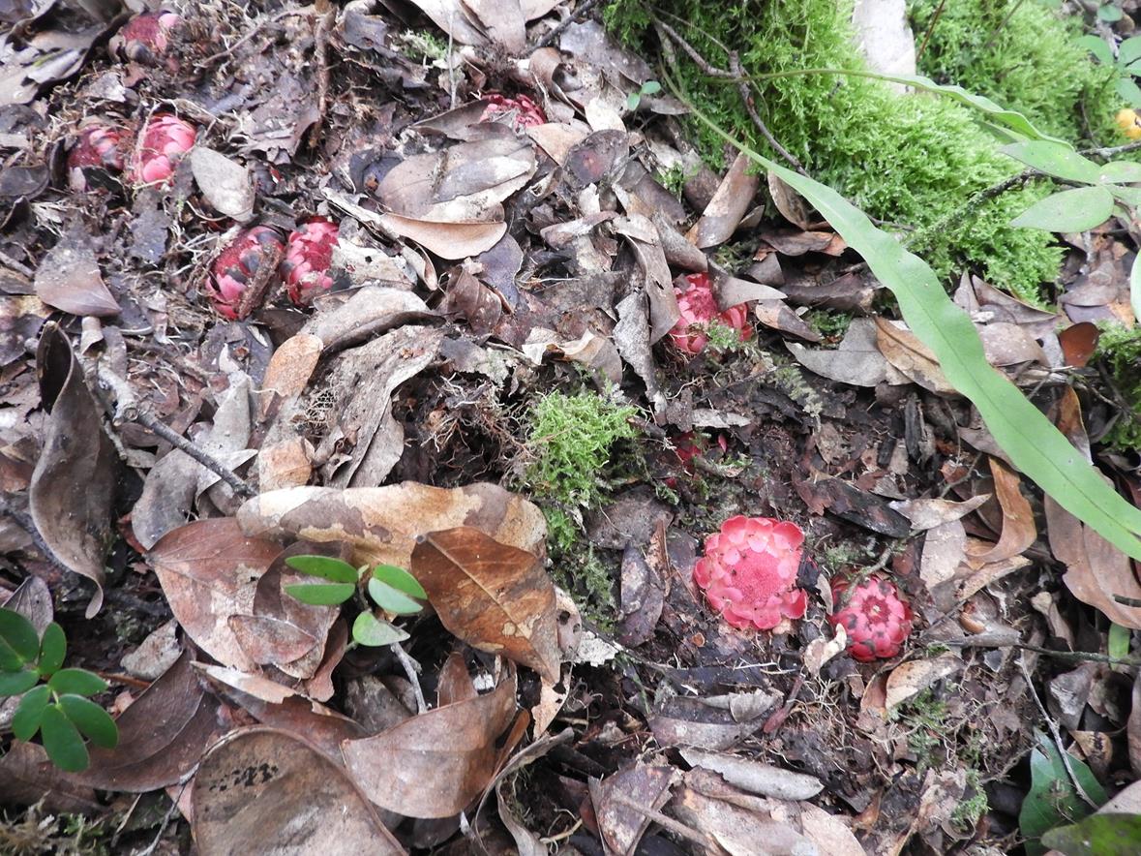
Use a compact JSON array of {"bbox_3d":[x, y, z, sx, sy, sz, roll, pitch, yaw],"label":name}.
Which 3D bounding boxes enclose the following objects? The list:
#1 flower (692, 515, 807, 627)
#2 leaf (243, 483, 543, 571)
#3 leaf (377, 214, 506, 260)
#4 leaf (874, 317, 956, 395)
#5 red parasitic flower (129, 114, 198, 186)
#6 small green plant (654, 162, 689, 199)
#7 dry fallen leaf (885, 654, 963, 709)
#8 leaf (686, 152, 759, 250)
[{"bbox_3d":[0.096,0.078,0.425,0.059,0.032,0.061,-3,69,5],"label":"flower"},{"bbox_3d":[-0.097,0.052,0.427,0.169,0.022,0.047,4,60,3],"label":"leaf"},{"bbox_3d":[-0.098,-0.142,0.588,0.096,0.018,0.039,6,67,2],"label":"leaf"},{"bbox_3d":[0.230,-0.047,0.521,0.038,0.016,0.076,-34,65,-18],"label":"leaf"},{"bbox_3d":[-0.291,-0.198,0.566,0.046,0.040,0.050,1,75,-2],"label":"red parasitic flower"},{"bbox_3d":[0.081,-0.195,0.627,0.028,0.026,0.025,0,52,0],"label":"small green plant"},{"bbox_3d":[0.172,0.122,0.389,0.046,0.012,0.014,-24,65,-12],"label":"dry fallen leaf"},{"bbox_3d":[0.120,-0.172,0.602,0.032,0.016,0.089,22,75,16],"label":"leaf"}]

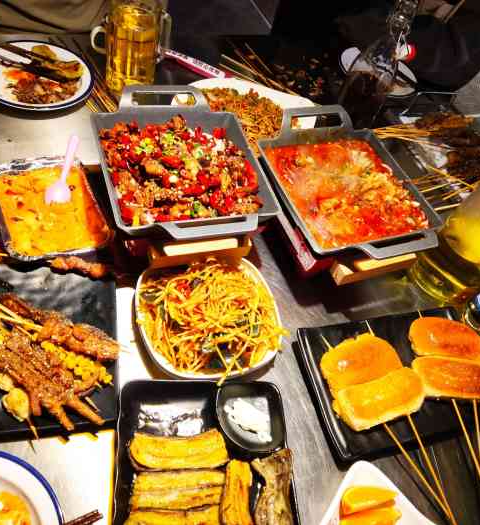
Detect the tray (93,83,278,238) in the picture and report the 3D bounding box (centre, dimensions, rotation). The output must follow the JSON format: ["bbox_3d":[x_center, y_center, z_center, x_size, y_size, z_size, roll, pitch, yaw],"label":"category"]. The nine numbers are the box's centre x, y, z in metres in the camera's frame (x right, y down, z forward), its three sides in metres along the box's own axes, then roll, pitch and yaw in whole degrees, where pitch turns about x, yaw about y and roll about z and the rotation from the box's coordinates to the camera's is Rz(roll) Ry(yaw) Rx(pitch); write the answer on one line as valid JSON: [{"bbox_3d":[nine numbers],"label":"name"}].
[{"bbox_3d":[-0.073,-0.123,0.671,0.208,0.062,0.272,-8,58,-23],"label":"tray"}]

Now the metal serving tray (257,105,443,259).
[{"bbox_3d":[0.151,-0.108,0.731,0.208,0.062,0.272,-12,59,-25],"label":"metal serving tray"}]

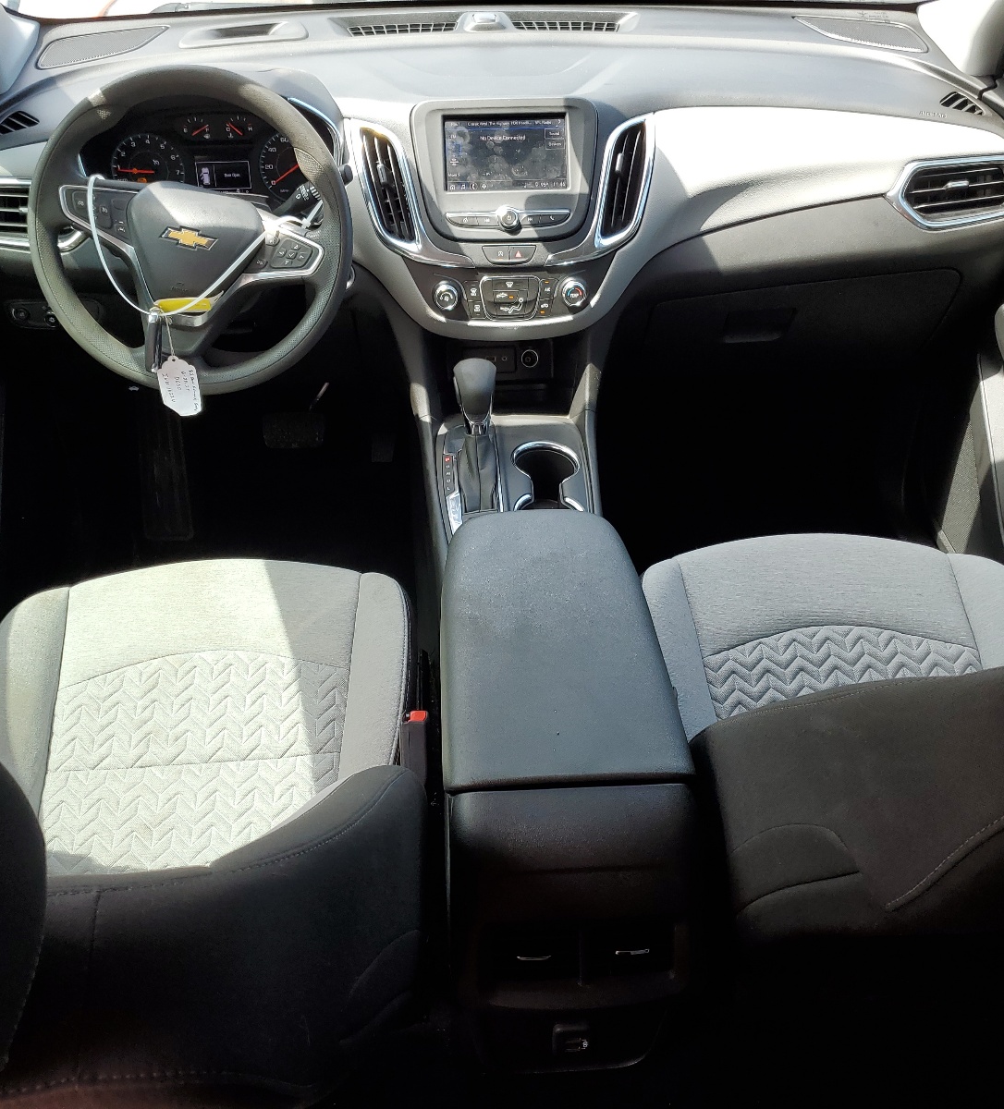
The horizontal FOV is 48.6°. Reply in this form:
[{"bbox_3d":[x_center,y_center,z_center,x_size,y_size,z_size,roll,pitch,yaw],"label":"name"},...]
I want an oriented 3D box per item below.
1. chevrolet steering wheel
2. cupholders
[{"bbox_3d":[-0.363,-0.377,1.317,0.375,0.375,0.100,9,7,-3],"label":"chevrolet steering wheel"},{"bbox_3d":[0.058,-0.054,1.326,0.083,0.075,0.168,-2,41,-3],"label":"cupholders"}]

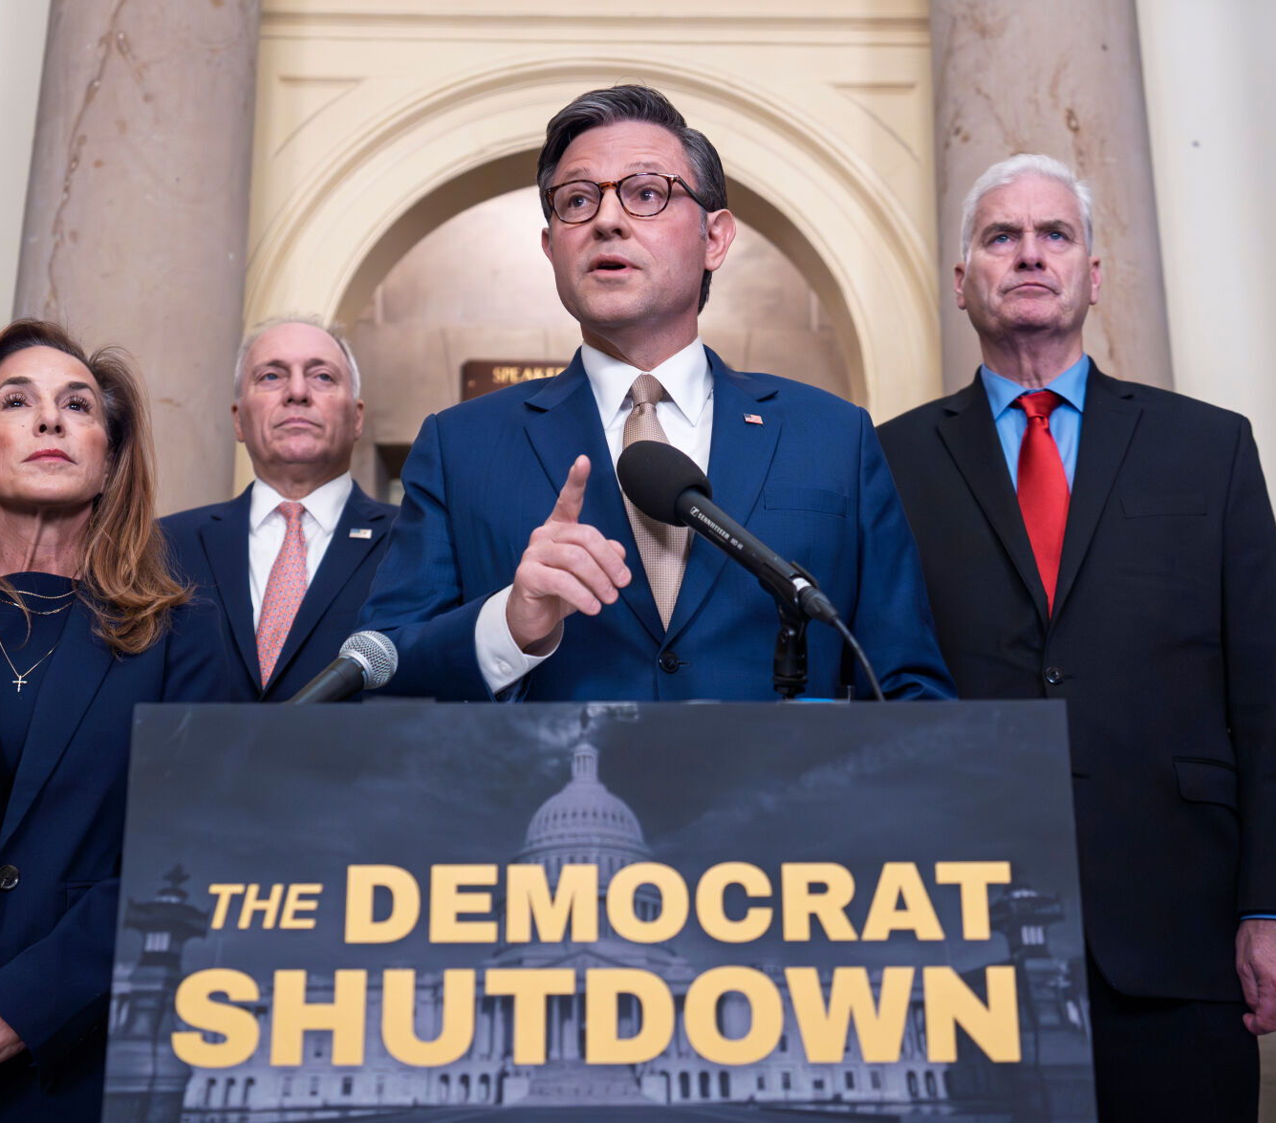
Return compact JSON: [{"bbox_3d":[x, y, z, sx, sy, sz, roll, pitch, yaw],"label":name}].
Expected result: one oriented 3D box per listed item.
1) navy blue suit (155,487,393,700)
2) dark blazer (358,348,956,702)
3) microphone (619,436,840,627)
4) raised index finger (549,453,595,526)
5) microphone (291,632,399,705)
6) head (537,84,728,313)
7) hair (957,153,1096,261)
[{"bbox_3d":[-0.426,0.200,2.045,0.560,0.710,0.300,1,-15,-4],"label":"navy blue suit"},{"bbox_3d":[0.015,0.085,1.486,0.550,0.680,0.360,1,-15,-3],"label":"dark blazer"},{"bbox_3d":[0.075,-0.021,1.300,0.240,0.067,0.064,35,5,31],"label":"microphone"},{"bbox_3d":[-0.056,-0.060,1.380,0.021,0.078,0.023,24,28,6],"label":"raised index finger"},{"bbox_3d":[-0.264,0.115,1.361,0.165,0.051,0.051,-40,8,-31],"label":"microphone"},{"bbox_3d":[-0.002,-0.344,1.590,0.175,0.245,0.215,-4,-5,15],"label":"head"},{"bbox_3d":[0.489,-0.435,2.060,0.170,0.175,0.200,-3,-15,13],"label":"hair"}]

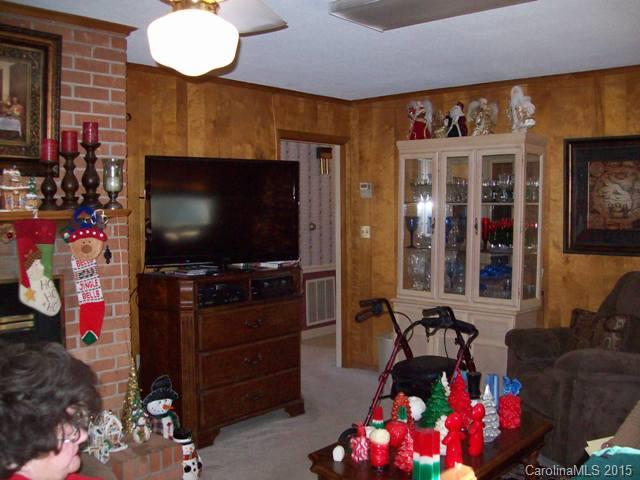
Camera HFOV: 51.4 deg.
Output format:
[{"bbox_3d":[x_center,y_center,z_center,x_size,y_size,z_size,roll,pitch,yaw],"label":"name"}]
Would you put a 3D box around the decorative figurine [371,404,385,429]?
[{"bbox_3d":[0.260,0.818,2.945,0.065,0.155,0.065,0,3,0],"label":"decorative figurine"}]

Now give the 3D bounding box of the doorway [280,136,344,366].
[{"bbox_3d":[-0.074,0.169,5.796,0.150,2.060,0.830,3,5,40],"label":"doorway"}]

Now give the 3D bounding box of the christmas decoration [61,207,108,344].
[{"bbox_3d":[-1.093,0.169,3.105,0.065,0.630,0.215,4,5,43],"label":"christmas decoration"}]

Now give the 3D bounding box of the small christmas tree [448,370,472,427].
[{"bbox_3d":[0.660,0.750,3.132,0.127,0.294,0.127,0,3,0],"label":"small christmas tree"}]

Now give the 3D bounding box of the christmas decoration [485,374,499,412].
[{"bbox_3d":[0.883,0.799,3.399,0.070,0.218,0.070,3,5,40],"label":"christmas decoration"}]

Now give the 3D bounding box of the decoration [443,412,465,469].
[{"bbox_3d":[0.574,0.849,2.856,0.090,0.224,0.075,1,4,12],"label":"decoration"}]

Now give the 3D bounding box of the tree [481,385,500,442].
[{"bbox_3d":[0.769,0.779,3.026,0.112,0.248,0.112,0,3,0],"label":"tree"}]

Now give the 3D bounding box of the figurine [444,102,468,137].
[{"bbox_3d":[1.038,-0.900,5.073,0.170,0.292,0.140,3,4,35],"label":"figurine"}]

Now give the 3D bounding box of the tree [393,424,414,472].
[{"bbox_3d":[0.366,0.868,2.777,0.100,0.167,0.100,0,4,0],"label":"tree"}]

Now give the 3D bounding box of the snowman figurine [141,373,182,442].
[{"bbox_3d":[-0.802,0.836,3.358,0.145,0.305,0.175,3,5,35],"label":"snowman figurine"}]

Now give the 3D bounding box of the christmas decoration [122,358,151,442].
[{"bbox_3d":[-0.924,0.781,3.311,0.130,0.393,0.130,3,5,40],"label":"christmas decoration"}]

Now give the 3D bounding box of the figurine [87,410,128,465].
[{"bbox_3d":[-0.992,0.909,3.124,0.170,0.190,0.165,4,5,43],"label":"figurine"}]

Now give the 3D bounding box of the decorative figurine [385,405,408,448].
[{"bbox_3d":[0.342,0.819,2.930,0.097,0.175,0.097,0,3,0],"label":"decorative figurine"}]

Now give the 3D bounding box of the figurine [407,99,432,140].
[{"bbox_3d":[0.808,-0.954,5.404,0.210,0.350,0.150,2,4,28],"label":"figurine"}]

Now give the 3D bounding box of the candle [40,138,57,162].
[{"bbox_3d":[-1.250,-0.412,3.074,0.075,0.102,0.075,4,5,43],"label":"candle"}]

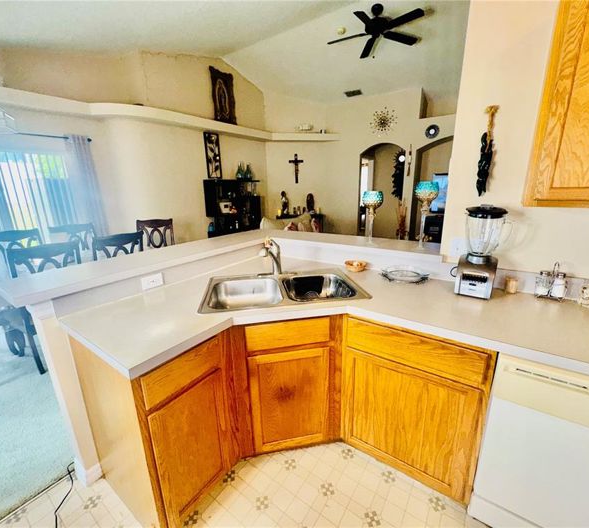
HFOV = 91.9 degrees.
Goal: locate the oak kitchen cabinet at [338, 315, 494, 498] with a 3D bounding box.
[{"bbox_3d":[0.673,0.614,1.536,0.602,0.846,0.610,9,19,35],"label":"oak kitchen cabinet"}]

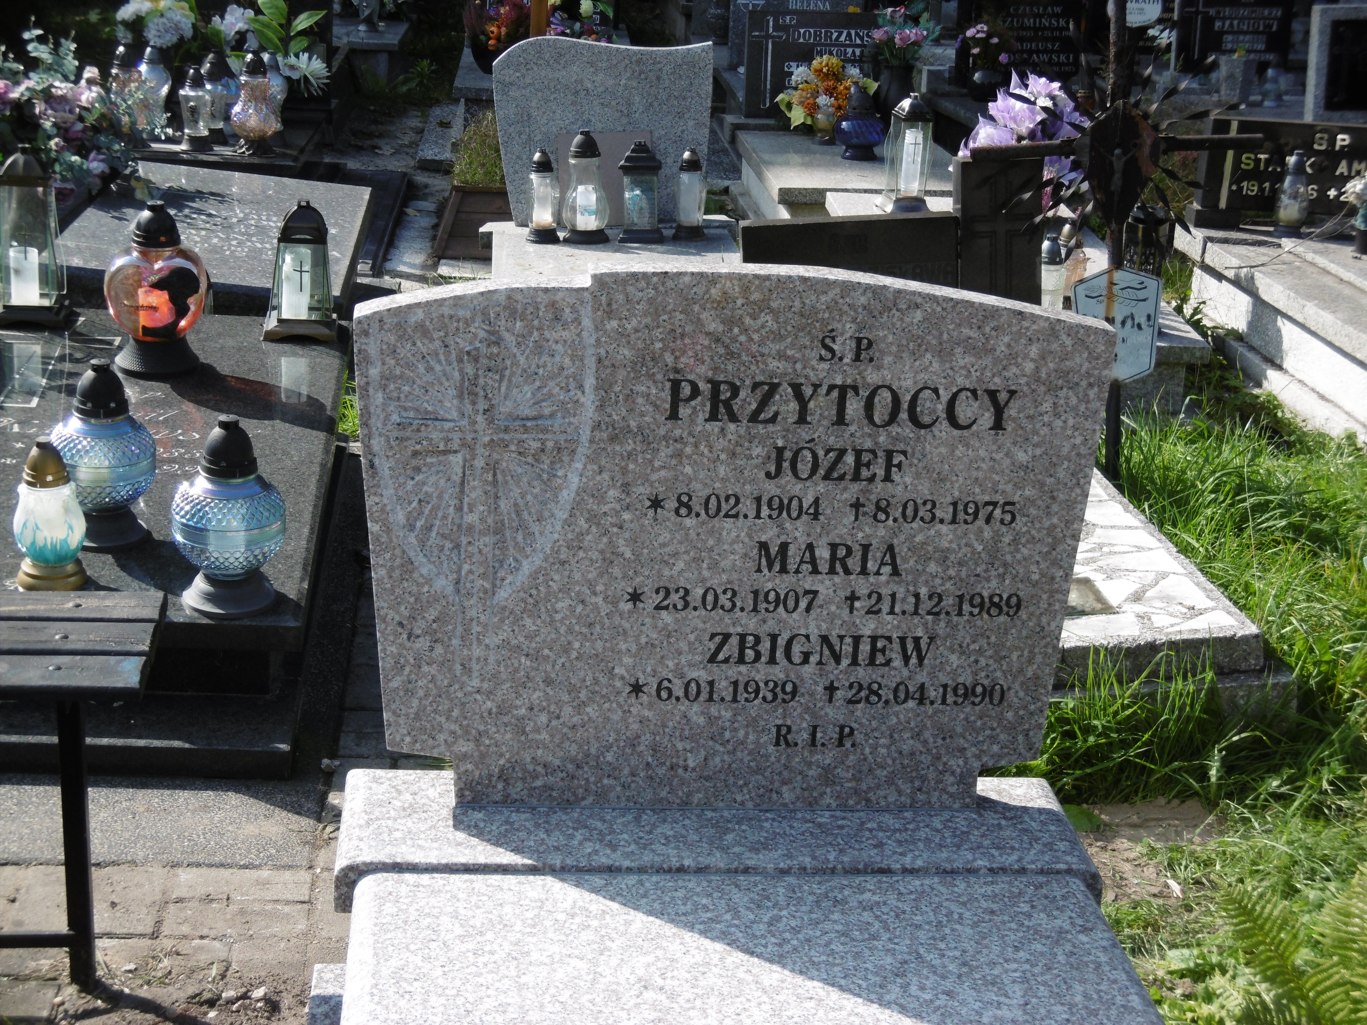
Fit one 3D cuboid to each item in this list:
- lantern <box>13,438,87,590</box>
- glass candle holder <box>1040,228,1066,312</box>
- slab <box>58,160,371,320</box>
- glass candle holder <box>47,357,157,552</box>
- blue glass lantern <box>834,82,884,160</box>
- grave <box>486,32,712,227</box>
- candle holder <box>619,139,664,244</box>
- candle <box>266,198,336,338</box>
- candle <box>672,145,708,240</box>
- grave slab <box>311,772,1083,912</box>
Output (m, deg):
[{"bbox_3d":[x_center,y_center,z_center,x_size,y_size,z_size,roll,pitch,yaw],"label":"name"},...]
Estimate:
[{"bbox_3d":[-0.937,-0.003,3.436,0.107,0.215,0.107,0,18,-5],"label":"lantern"},{"bbox_3d":[0.860,-0.536,5.400,0.065,0.212,0.065,0,18,-5],"label":"glass candle holder"},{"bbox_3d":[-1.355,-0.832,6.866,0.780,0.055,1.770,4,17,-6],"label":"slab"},{"bbox_3d":[-0.988,-0.106,3.970,0.173,0.308,0.173,0,18,-5],"label":"glass candle holder"},{"bbox_3d":[0.547,-1.209,7.163,0.155,0.235,0.155,0,18,-5],"label":"blue glass lantern"},{"bbox_3d":[-0.218,-1.013,6.220,0.577,0.490,0.080,0,18,-5],"label":"grave"},{"bbox_3d":[-0.109,-0.836,6.050,0.115,0.256,0.115,0,18,-3],"label":"candle holder"},{"bbox_3d":[-0.852,-0.542,5.150,0.141,0.294,0.141,-4,18,-18],"label":"candle"},{"bbox_3d":[0.021,-0.822,5.963,0.087,0.232,0.087,0,18,-5],"label":"candle"},{"bbox_3d":[0.031,0.347,2.504,0.790,0.058,0.220,1,19,-5],"label":"grave slab"}]

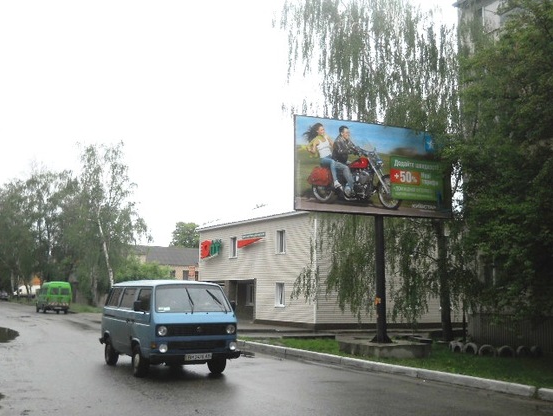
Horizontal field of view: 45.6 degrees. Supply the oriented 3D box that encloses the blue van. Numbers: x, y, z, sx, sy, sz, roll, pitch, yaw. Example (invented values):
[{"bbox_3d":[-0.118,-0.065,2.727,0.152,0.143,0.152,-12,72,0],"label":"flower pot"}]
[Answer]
[{"bbox_3d":[-2.438,2.531,14.317,1.850,1.950,4.570,4,-8,-26],"label":"blue van"}]

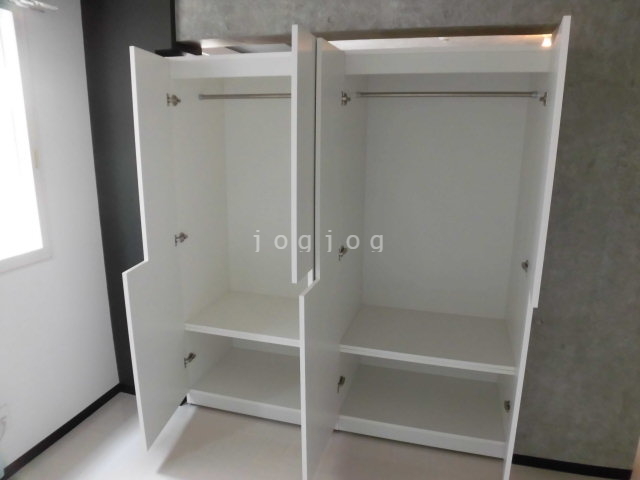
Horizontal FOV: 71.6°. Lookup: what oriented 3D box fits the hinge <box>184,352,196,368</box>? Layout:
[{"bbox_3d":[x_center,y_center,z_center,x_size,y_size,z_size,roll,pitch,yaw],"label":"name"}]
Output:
[{"bbox_3d":[-0.752,0.700,2.576,0.032,0.060,0.075,4,14,14],"label":"hinge"}]

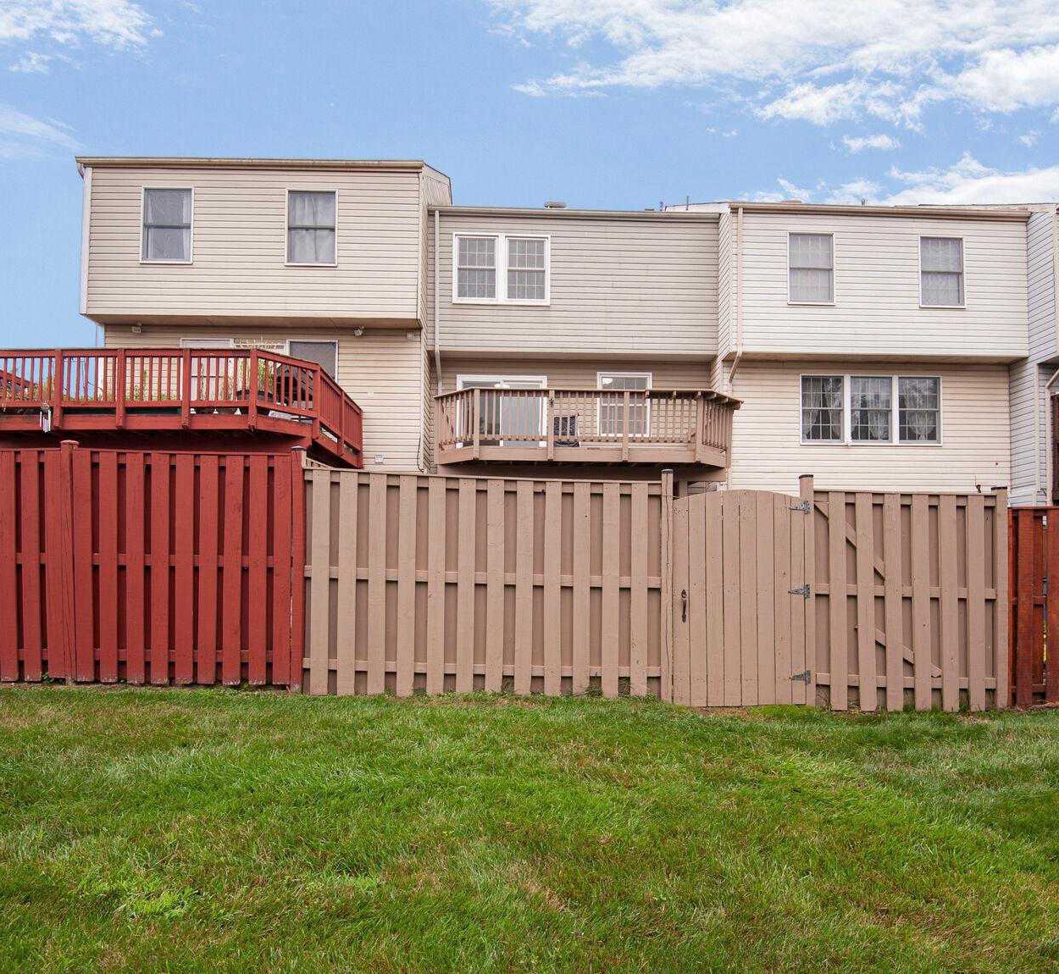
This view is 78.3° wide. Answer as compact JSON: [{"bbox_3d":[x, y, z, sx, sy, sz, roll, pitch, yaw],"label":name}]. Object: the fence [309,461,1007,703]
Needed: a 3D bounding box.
[{"bbox_3d":[1.135,0.880,5.560,6.000,2.020,0.140,0,-2,-2],"label":"fence"}]

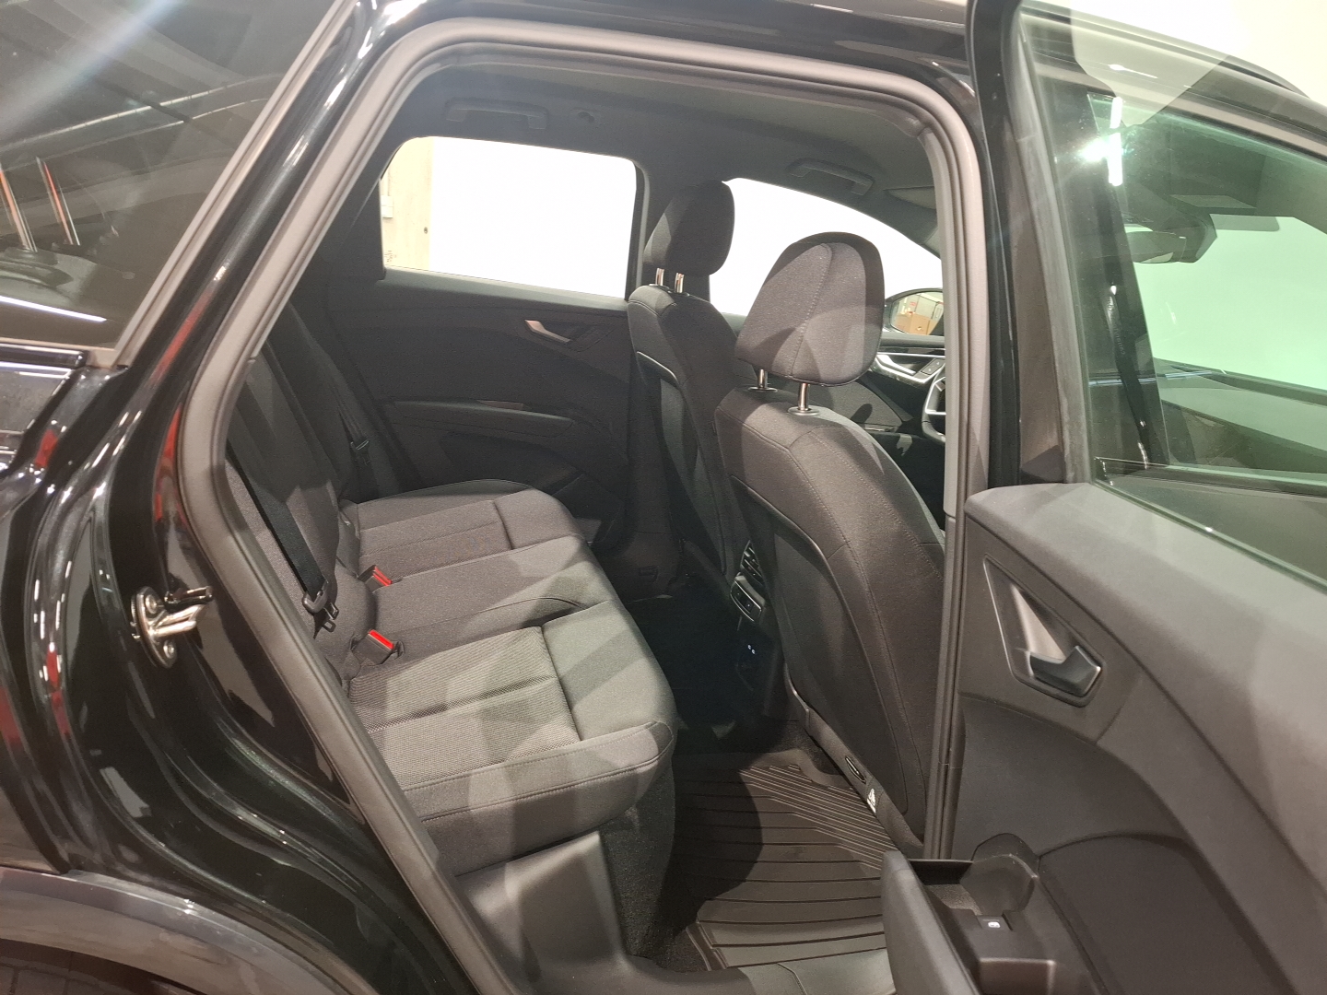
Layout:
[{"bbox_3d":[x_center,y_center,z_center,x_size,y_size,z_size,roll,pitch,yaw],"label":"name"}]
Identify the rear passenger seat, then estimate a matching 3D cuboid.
[{"bbox_3d":[-0.474,-0.047,1.592,0.775,0.734,1.295,1,20,-19],"label":"rear passenger seat"}]

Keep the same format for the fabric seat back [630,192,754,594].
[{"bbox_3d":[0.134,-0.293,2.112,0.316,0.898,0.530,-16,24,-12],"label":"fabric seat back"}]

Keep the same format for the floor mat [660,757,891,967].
[{"bbox_3d":[0.208,0.610,1.590,0.469,0.031,0.510,1,20,-19],"label":"floor mat"}]

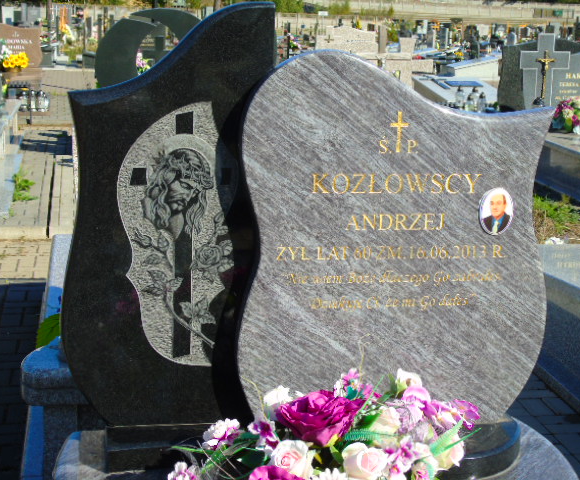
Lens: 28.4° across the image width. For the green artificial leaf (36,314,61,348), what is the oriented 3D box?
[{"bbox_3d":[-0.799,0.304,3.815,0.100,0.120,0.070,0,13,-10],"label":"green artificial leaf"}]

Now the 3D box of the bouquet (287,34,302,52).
[{"bbox_3d":[0.066,-2.889,16.854,0.230,0.260,0.200,0,13,-10],"label":"bouquet"}]

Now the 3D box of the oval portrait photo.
[{"bbox_3d":[0.514,-0.071,2.853,0.091,0.121,0.015,0,13,-10],"label":"oval portrait photo"}]

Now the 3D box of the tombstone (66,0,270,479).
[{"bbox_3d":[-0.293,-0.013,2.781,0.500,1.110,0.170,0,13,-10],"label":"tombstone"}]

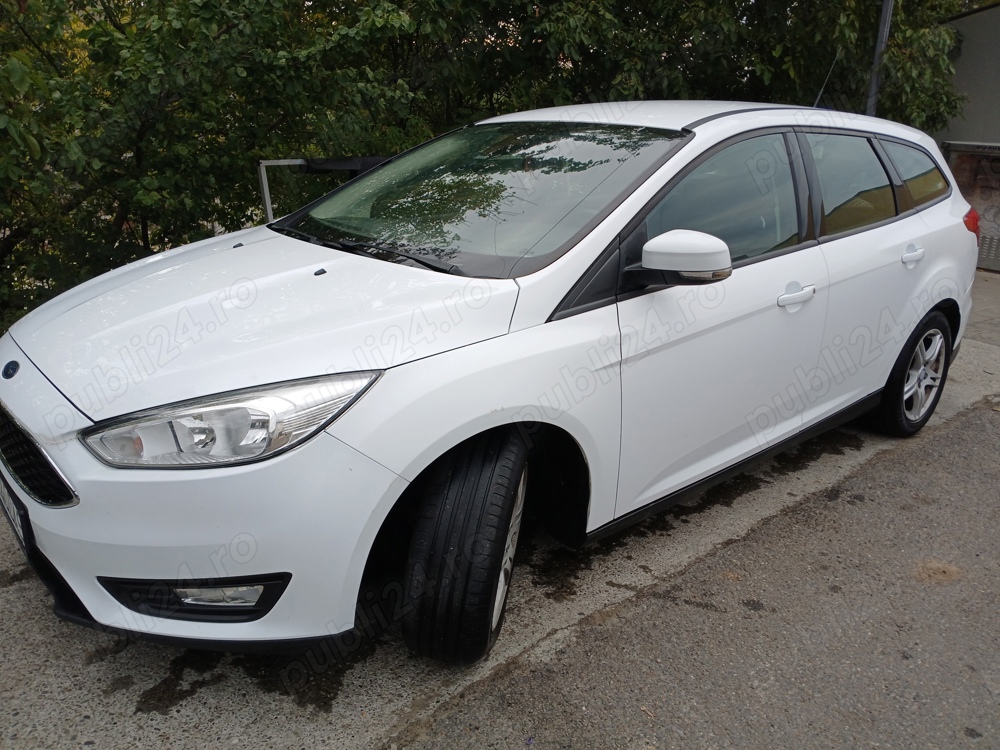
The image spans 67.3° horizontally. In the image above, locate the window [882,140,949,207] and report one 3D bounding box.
[{"bbox_3d":[1.880,-0.910,3.390,0.686,0.300,0.045,-16,-1,-42],"label":"window"}]

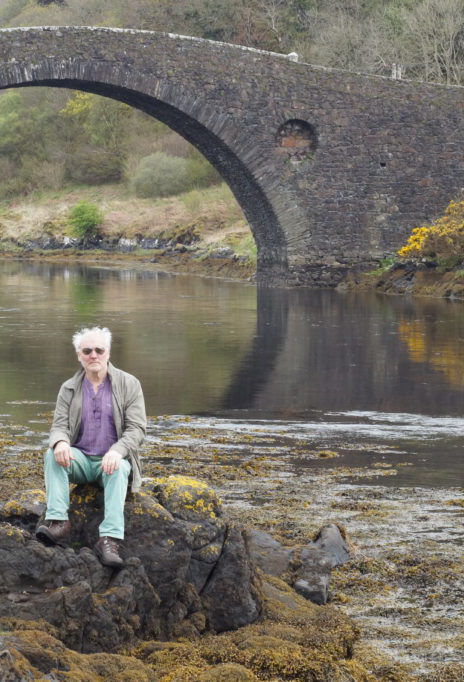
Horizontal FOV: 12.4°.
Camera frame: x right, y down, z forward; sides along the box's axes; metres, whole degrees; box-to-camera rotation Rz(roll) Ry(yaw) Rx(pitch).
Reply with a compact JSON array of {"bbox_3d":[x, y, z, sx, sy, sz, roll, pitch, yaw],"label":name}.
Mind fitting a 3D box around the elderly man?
[{"bbox_3d":[-0.790,0.567,11.900,0.630,1.280,0.840,0,3,4],"label":"elderly man"}]

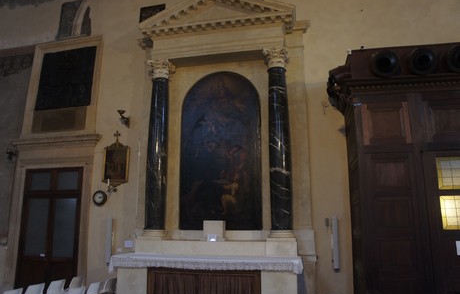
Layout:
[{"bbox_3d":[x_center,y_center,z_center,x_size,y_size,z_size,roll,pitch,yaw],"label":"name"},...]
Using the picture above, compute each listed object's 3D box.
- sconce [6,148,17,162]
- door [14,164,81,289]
[{"bbox_3d":[-5.221,0.202,8.236,0.190,0.308,0.180,-3,-12,12],"label":"sconce"},{"bbox_3d":[-4.122,1.970,7.837,1.543,3.008,0.090,-3,-12,12],"label":"door"}]

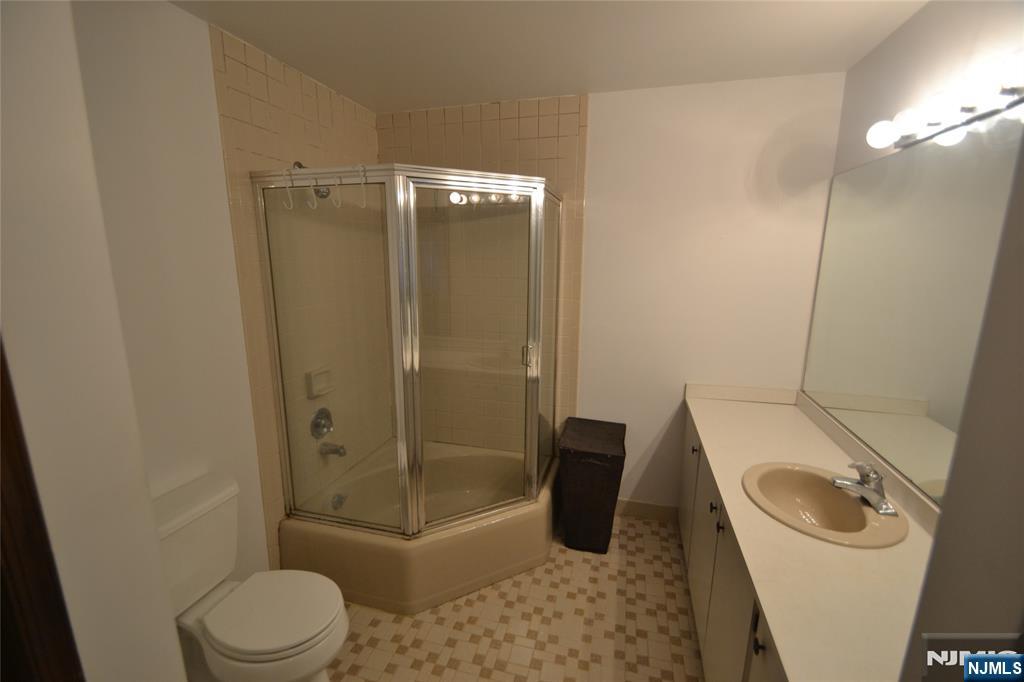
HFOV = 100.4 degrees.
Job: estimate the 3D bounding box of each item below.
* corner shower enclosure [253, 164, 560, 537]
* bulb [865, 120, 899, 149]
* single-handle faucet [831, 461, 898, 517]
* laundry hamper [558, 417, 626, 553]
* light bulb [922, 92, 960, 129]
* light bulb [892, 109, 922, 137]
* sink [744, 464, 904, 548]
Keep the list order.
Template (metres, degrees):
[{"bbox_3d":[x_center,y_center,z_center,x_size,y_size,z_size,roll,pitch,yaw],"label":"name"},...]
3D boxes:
[{"bbox_3d":[-0.398,0.032,2.212,1.150,1.600,0.970,4,12,15],"label":"corner shower enclosure"},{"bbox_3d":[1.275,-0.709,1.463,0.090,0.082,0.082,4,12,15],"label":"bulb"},{"bbox_3d":[1.113,0.445,1.358,0.160,0.145,0.150,4,12,15],"label":"single-handle faucet"},{"bbox_3d":[0.437,0.796,2.329,0.325,0.620,0.330,4,12,15],"label":"laundry hamper"},{"bbox_3d":[1.197,-0.648,1.191,0.090,0.082,0.082,4,12,15],"label":"light bulb"},{"bbox_3d":[1.236,-0.679,1.327,0.090,0.082,0.082,4,12,15],"label":"light bulb"},{"bbox_3d":[0.999,0.594,1.409,0.434,0.180,0.500,4,12,15],"label":"sink"}]

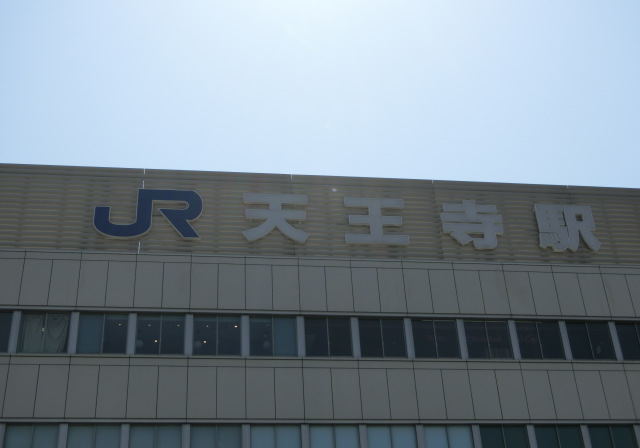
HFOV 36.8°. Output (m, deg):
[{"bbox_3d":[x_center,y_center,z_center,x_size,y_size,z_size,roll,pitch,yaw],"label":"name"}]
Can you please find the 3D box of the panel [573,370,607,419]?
[{"bbox_3d":[8.842,5.604,31.370,0.900,1.724,0.120,2,-34,-8],"label":"panel"}]

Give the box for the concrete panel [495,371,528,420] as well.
[{"bbox_3d":[6.667,5.958,33.402,0.970,1.857,0.100,2,-34,-8],"label":"concrete panel"}]

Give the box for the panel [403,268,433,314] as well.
[{"bbox_3d":[3.676,2.546,36.336,0.990,1.884,0.120,2,-34,-8],"label":"panel"}]

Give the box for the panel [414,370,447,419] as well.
[{"bbox_3d":[3.786,5.865,33.004,0.970,1.857,0.100,2,-34,-8],"label":"panel"}]

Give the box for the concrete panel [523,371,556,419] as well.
[{"bbox_3d":[7.842,6.161,34.579,0.990,1.894,0.120,2,-34,-8],"label":"concrete panel"}]

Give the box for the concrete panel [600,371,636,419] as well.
[{"bbox_3d":[10.509,6.081,33.933,0.970,1.857,0.100,2,-34,-8],"label":"concrete panel"}]

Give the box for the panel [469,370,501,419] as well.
[{"bbox_3d":[5.707,5.927,33.269,0.970,1.857,0.100,2,-34,-8],"label":"panel"}]

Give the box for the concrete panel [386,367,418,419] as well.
[{"bbox_3d":[2.604,5.406,30.510,0.900,1.724,0.120,2,-34,-8],"label":"concrete panel"}]

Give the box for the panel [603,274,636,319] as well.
[{"bbox_3d":[10.438,2.519,33.689,0.900,1.720,0.120,2,-34,-8],"label":"panel"}]

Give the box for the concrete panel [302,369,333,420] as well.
[{"bbox_3d":[-0.069,5.322,30.141,0.900,1.724,0.120,2,-34,-8],"label":"concrete panel"}]

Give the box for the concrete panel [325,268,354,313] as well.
[{"bbox_3d":[0.705,2.451,35.927,0.990,1.884,0.120,2,-34,-8],"label":"concrete panel"}]

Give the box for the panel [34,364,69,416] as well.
[{"bbox_3d":[-8.990,5.624,32.259,0.990,1.894,0.120,2,-34,-8],"label":"panel"}]

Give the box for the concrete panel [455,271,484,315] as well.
[{"bbox_3d":[5.507,2.549,35.503,0.970,1.859,0.100,2,-34,-8],"label":"concrete panel"}]

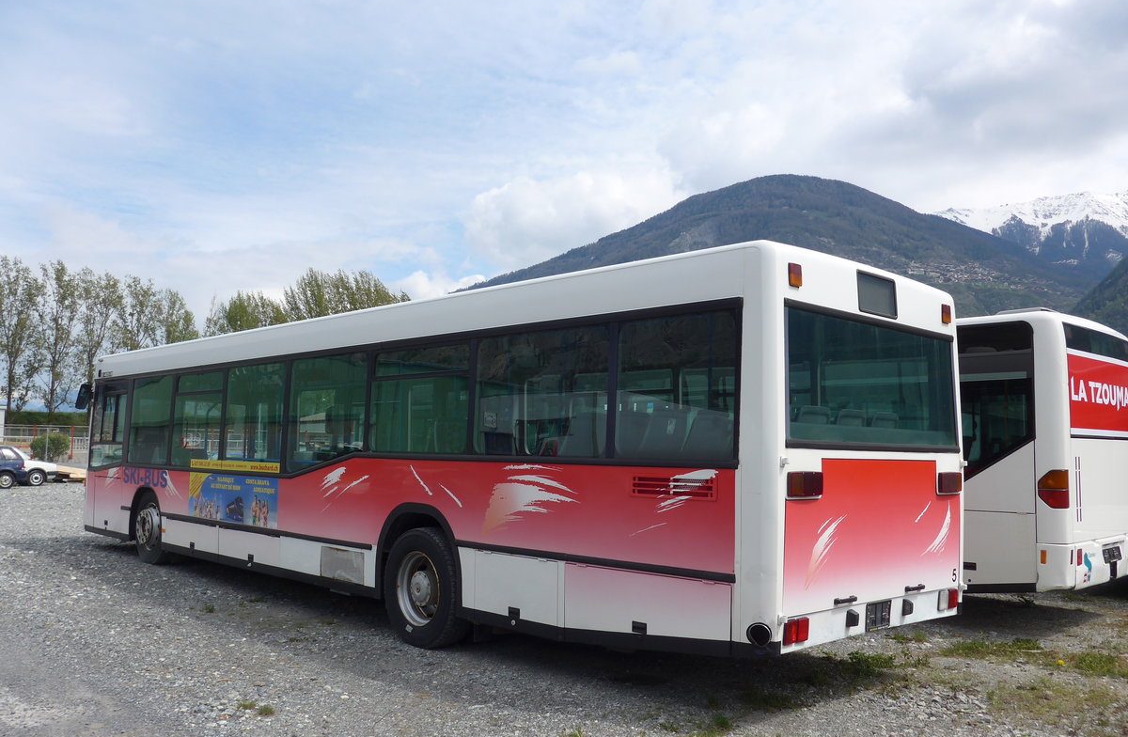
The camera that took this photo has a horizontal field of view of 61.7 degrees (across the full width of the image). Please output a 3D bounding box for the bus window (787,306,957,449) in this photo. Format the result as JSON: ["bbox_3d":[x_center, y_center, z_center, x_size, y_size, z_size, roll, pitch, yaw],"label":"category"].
[{"bbox_3d":[2.072,0.123,6.152,2.220,0.810,0.060,6,-7,-43],"label":"bus window"}]

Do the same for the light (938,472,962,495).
[{"bbox_3d":[2.727,0.810,6.702,0.365,0.142,0.055,6,-7,-43],"label":"light"}]

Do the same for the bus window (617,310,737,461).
[{"bbox_3d":[0.674,0.121,5.855,0.060,0.930,0.970,6,-7,-43],"label":"bus window"}]

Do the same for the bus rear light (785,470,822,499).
[{"bbox_3d":[1.376,0.663,5.421,0.365,0.142,0.055,6,-7,-43],"label":"bus rear light"}]

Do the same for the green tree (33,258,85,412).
[{"bbox_3d":[-36.357,-1.691,68.000,3.300,12.600,3.300,4,-6,-28],"label":"green tree"}]

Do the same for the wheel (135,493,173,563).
[{"bbox_3d":[-5.124,1.984,11.998,0.290,0.950,0.950,6,-7,-43],"label":"wheel"}]

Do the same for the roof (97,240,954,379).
[{"bbox_3d":[-1.930,-0.210,10.426,2.480,0.380,11.650,6,-7,-43],"label":"roof"}]

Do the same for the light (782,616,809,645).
[{"bbox_3d":[1.291,1.469,5.290,0.240,0.132,0.055,6,-7,-43],"label":"light"}]

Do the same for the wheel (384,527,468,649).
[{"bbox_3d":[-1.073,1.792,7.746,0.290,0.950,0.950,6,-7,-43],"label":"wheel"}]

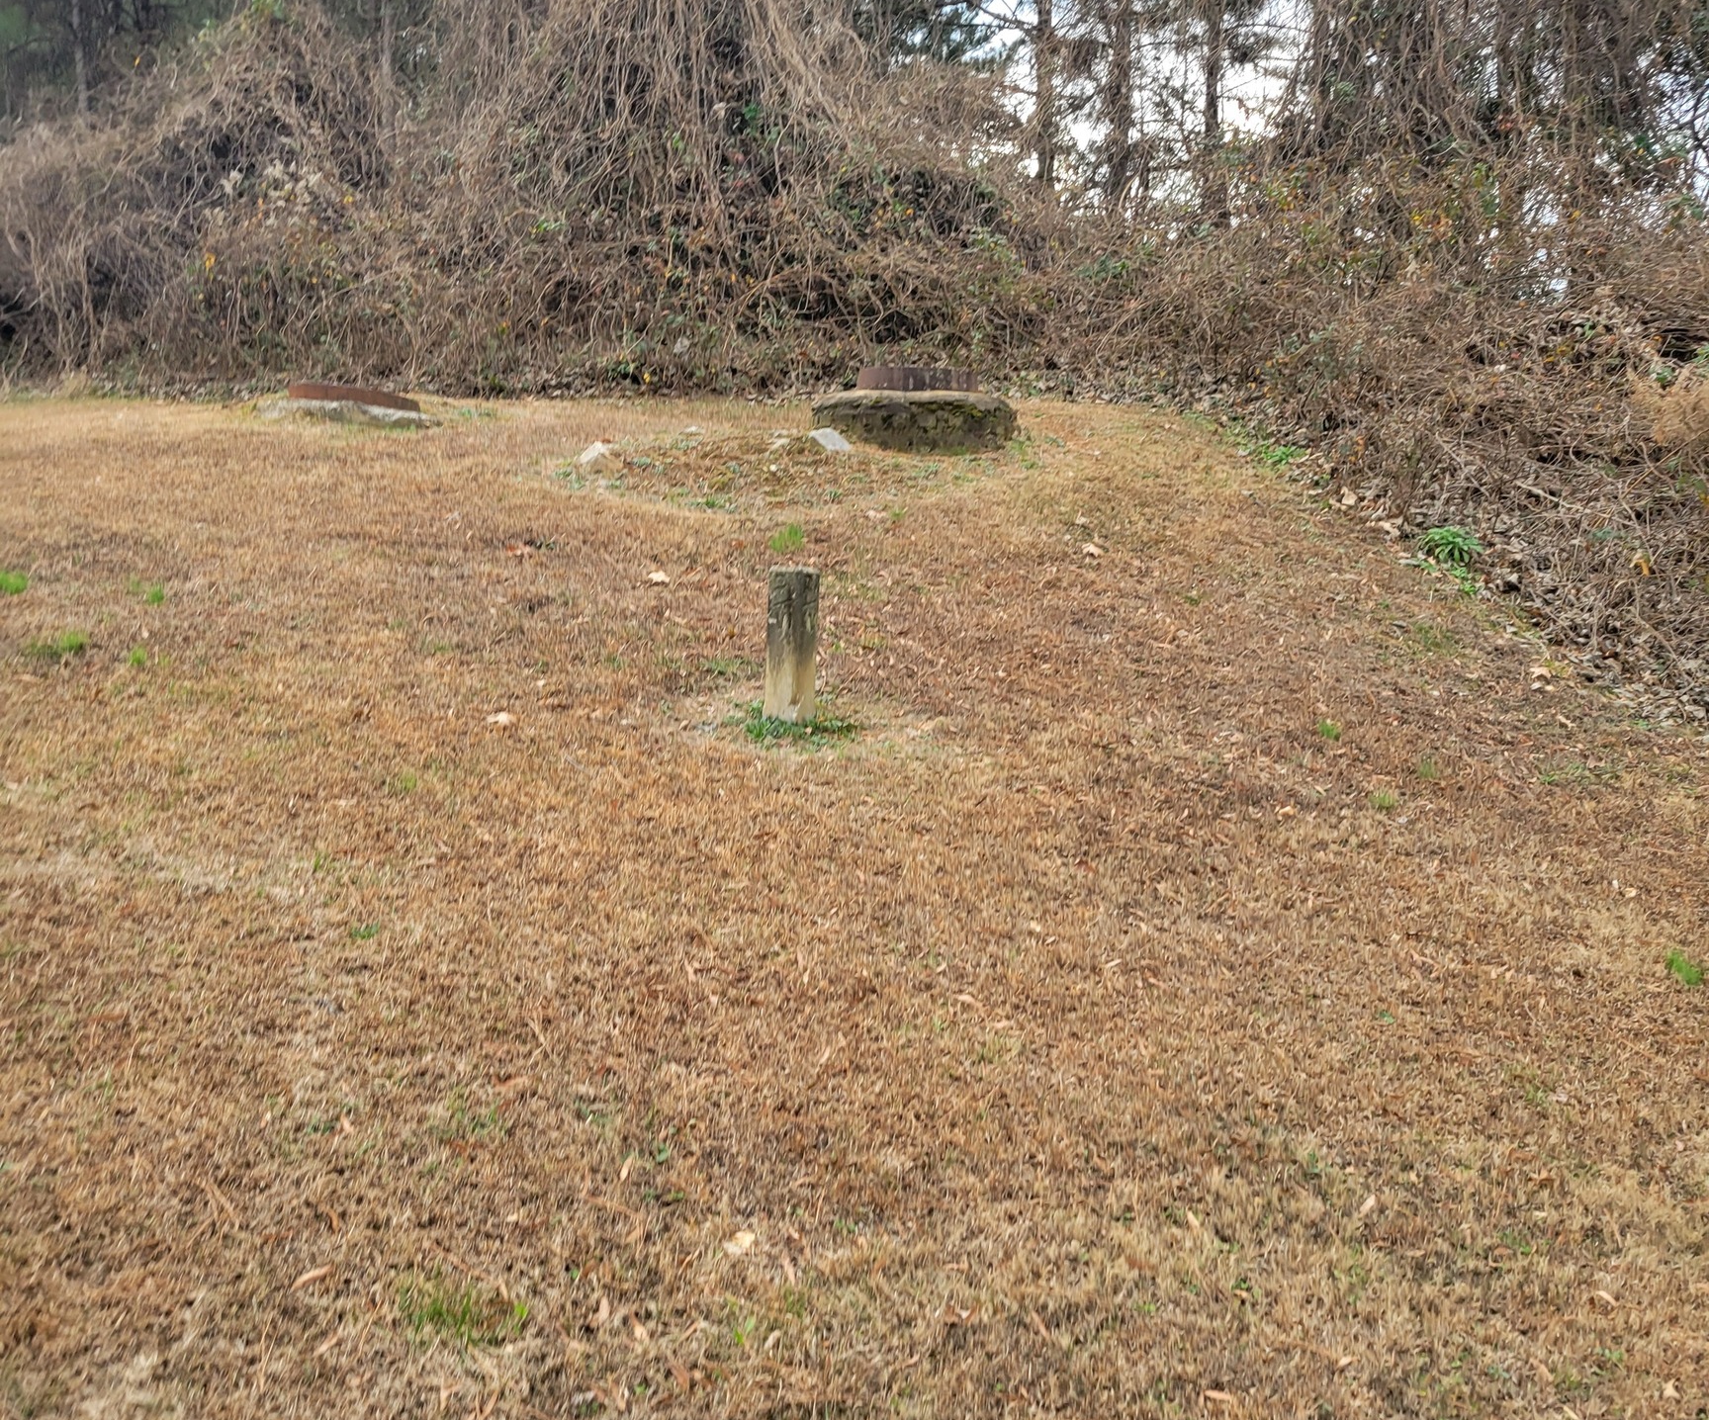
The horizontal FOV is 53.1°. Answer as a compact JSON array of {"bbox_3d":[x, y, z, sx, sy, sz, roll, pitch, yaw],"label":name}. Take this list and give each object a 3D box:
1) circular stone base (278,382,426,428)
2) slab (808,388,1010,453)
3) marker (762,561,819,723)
[{"bbox_3d":[-2.790,-1.700,9.500,0.800,0.210,0.720,4,10,-7],"label":"circular stone base"},{"bbox_3d":[0.336,-1.645,9.790,1.140,0.320,1.020,0,10,0],"label":"slab"},{"bbox_3d":[-0.180,-0.190,5.000,0.106,0.435,0.106,10,11,44],"label":"marker"}]

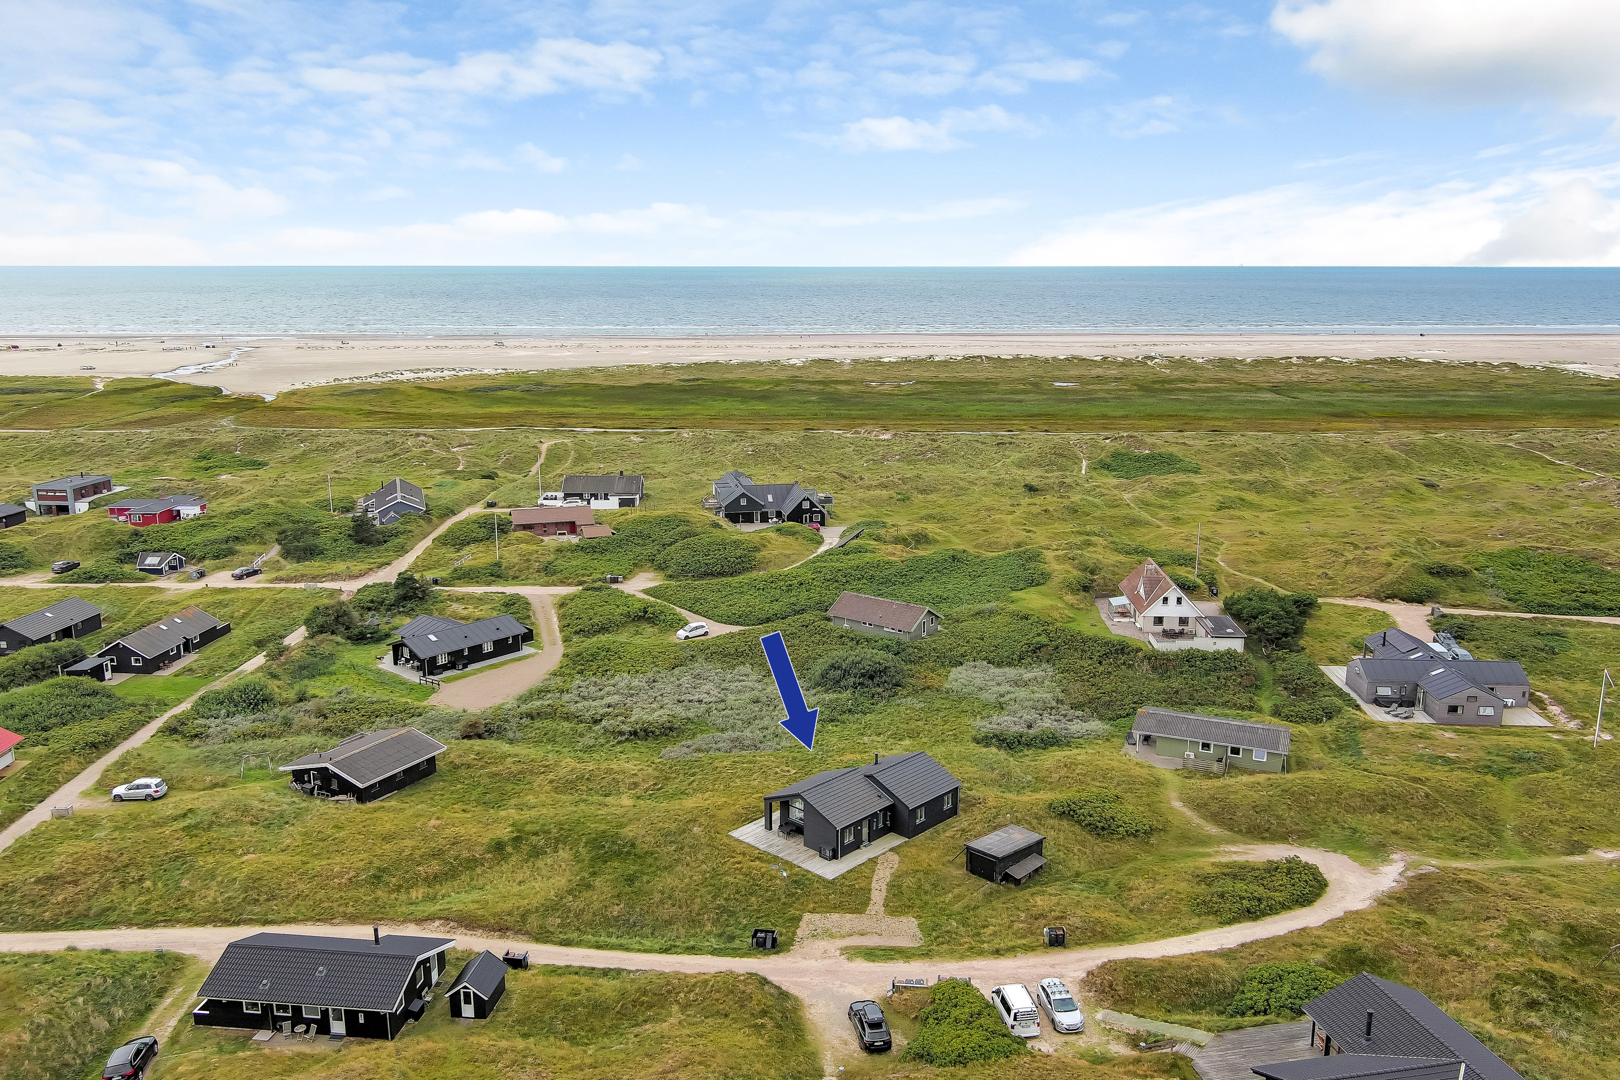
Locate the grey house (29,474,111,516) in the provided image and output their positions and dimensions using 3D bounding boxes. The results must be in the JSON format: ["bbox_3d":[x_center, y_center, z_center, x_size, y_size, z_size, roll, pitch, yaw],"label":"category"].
[{"bbox_3d":[-138.280,-8.410,245.520,7.700,5.200,13.100,1,12,2],"label":"grey house"}]

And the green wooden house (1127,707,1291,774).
[{"bbox_3d":[39.400,19.020,127.510,14.400,3.300,7.700,5,13,22],"label":"green wooden house"}]

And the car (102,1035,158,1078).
[{"bbox_3d":[-41.500,31.600,79.600,1.860,1.550,4.650,-2,12,-10],"label":"car"}]

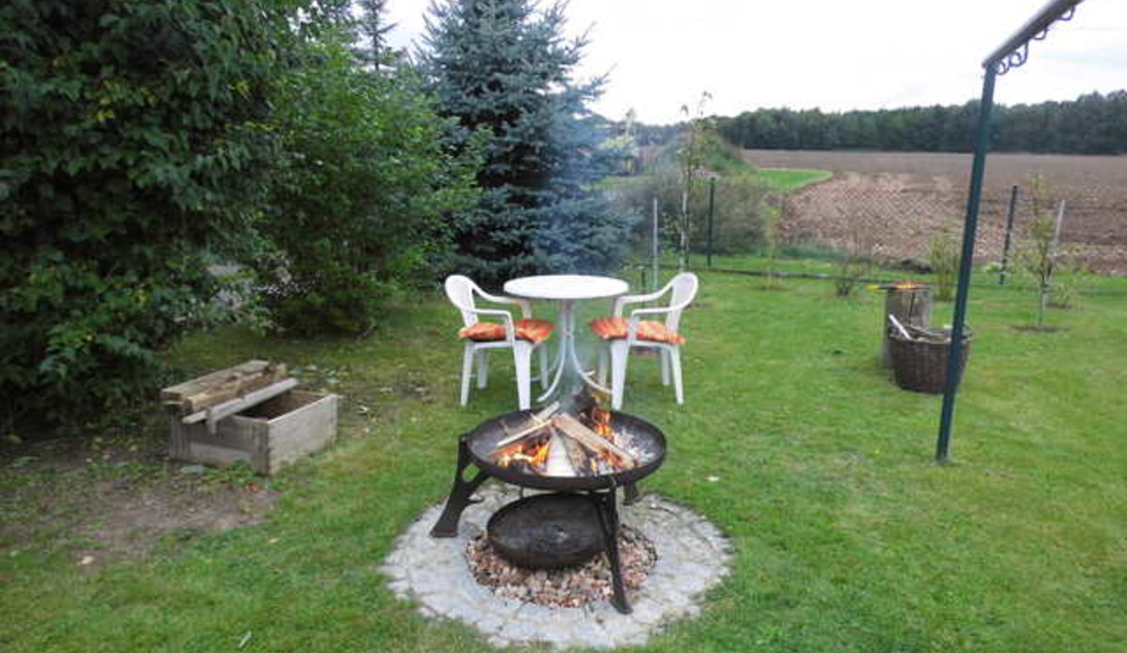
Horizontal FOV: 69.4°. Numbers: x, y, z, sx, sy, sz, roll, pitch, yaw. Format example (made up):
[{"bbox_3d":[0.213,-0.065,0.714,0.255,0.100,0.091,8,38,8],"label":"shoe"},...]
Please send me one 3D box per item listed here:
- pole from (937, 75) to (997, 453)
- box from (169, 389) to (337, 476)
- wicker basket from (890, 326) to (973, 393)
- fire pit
[{"bbox_3d":[2.003,-0.271,4.060,0.052,1.995,0.052,1,13,0],"label":"pole"},{"bbox_3d":[-1.655,0.522,4.351,0.650,0.276,0.515,5,13,22],"label":"box"},{"bbox_3d":[2.515,0.218,5.625,0.590,0.370,0.560,0,12,0],"label":"wicker basket"},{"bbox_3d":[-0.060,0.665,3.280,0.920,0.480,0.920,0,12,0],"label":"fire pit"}]

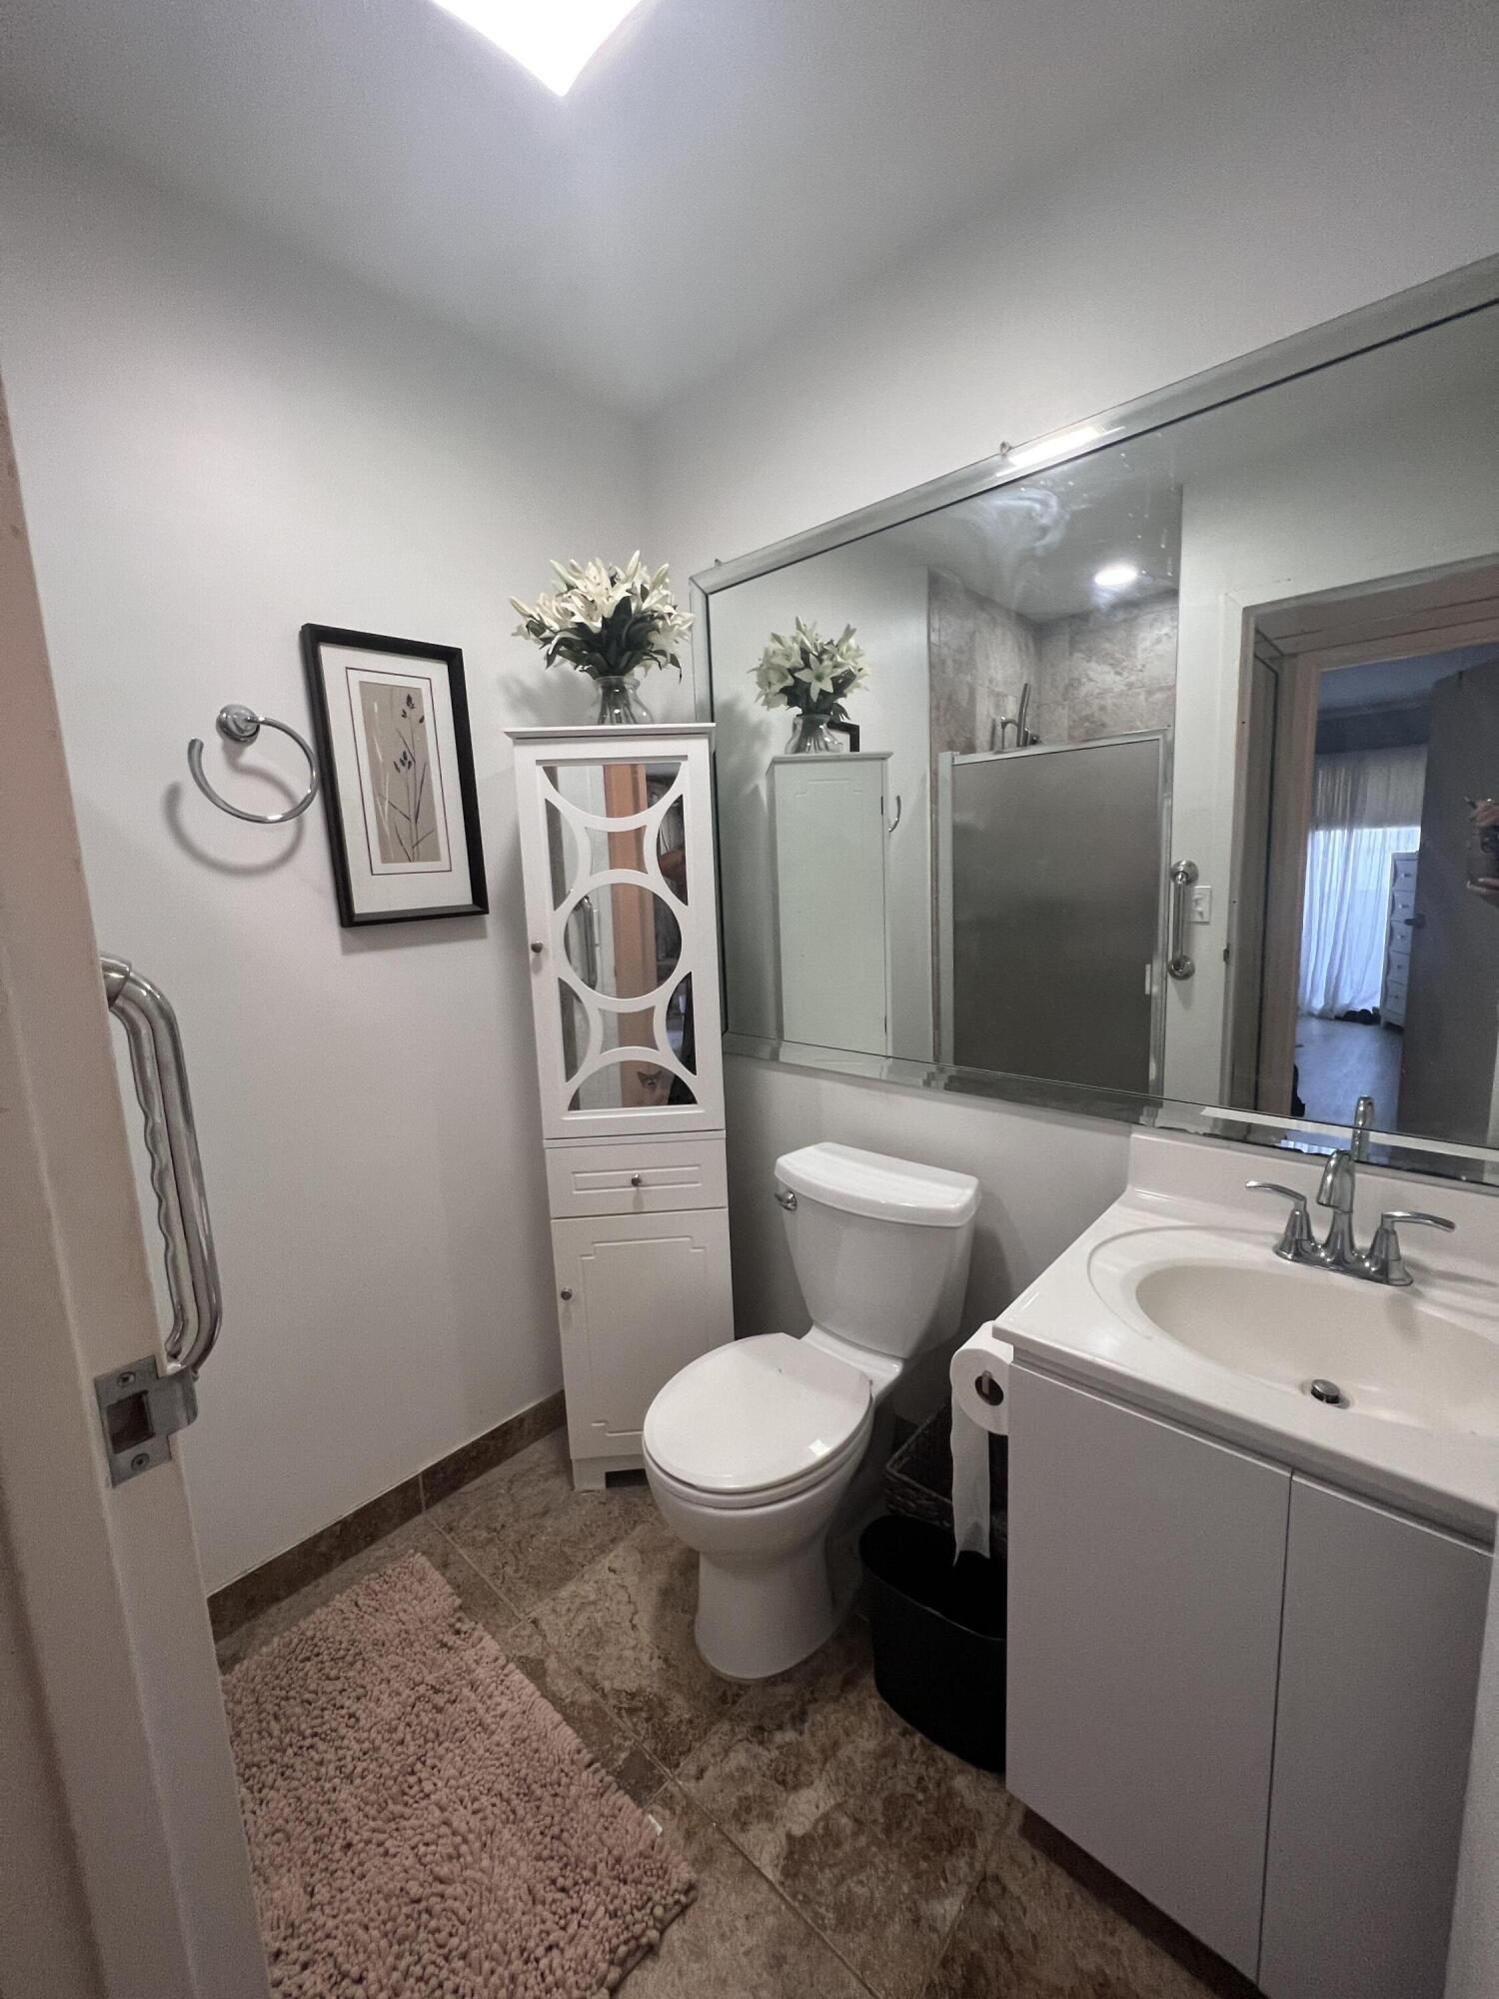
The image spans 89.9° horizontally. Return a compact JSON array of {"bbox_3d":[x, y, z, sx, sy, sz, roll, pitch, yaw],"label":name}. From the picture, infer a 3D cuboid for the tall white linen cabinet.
[{"bbox_3d":[-0.246,0.271,1.720,0.405,1.645,0.290,-3,9,-2],"label":"tall white linen cabinet"}]

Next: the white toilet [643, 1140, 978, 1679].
[{"bbox_3d":[0.093,0.756,1.463,0.400,0.738,0.680,5,12,41],"label":"white toilet"}]

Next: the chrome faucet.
[{"bbox_3d":[0.817,0.293,1.036,0.225,0.168,0.145,5,11,41],"label":"chrome faucet"}]

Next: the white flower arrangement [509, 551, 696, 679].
[{"bbox_3d":[-0.312,-0.806,1.578,0.350,0.265,0.320,-3,9,-2],"label":"white flower arrangement"}]

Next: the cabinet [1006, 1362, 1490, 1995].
[{"bbox_3d":[0.752,0.789,1.006,0.610,0.758,0.555,5,11,41],"label":"cabinet"}]

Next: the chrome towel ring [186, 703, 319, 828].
[{"bbox_3d":[-0.861,-0.410,1.302,0.075,0.200,0.190,6,12,43],"label":"chrome towel ring"}]

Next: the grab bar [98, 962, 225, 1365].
[{"bbox_3d":[-0.446,0.123,0.552,0.080,0.385,0.080,6,12,42],"label":"grab bar"}]

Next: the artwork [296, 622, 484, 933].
[{"bbox_3d":[-0.696,-0.436,1.517,0.022,0.550,0.304,6,12,43],"label":"artwork"}]

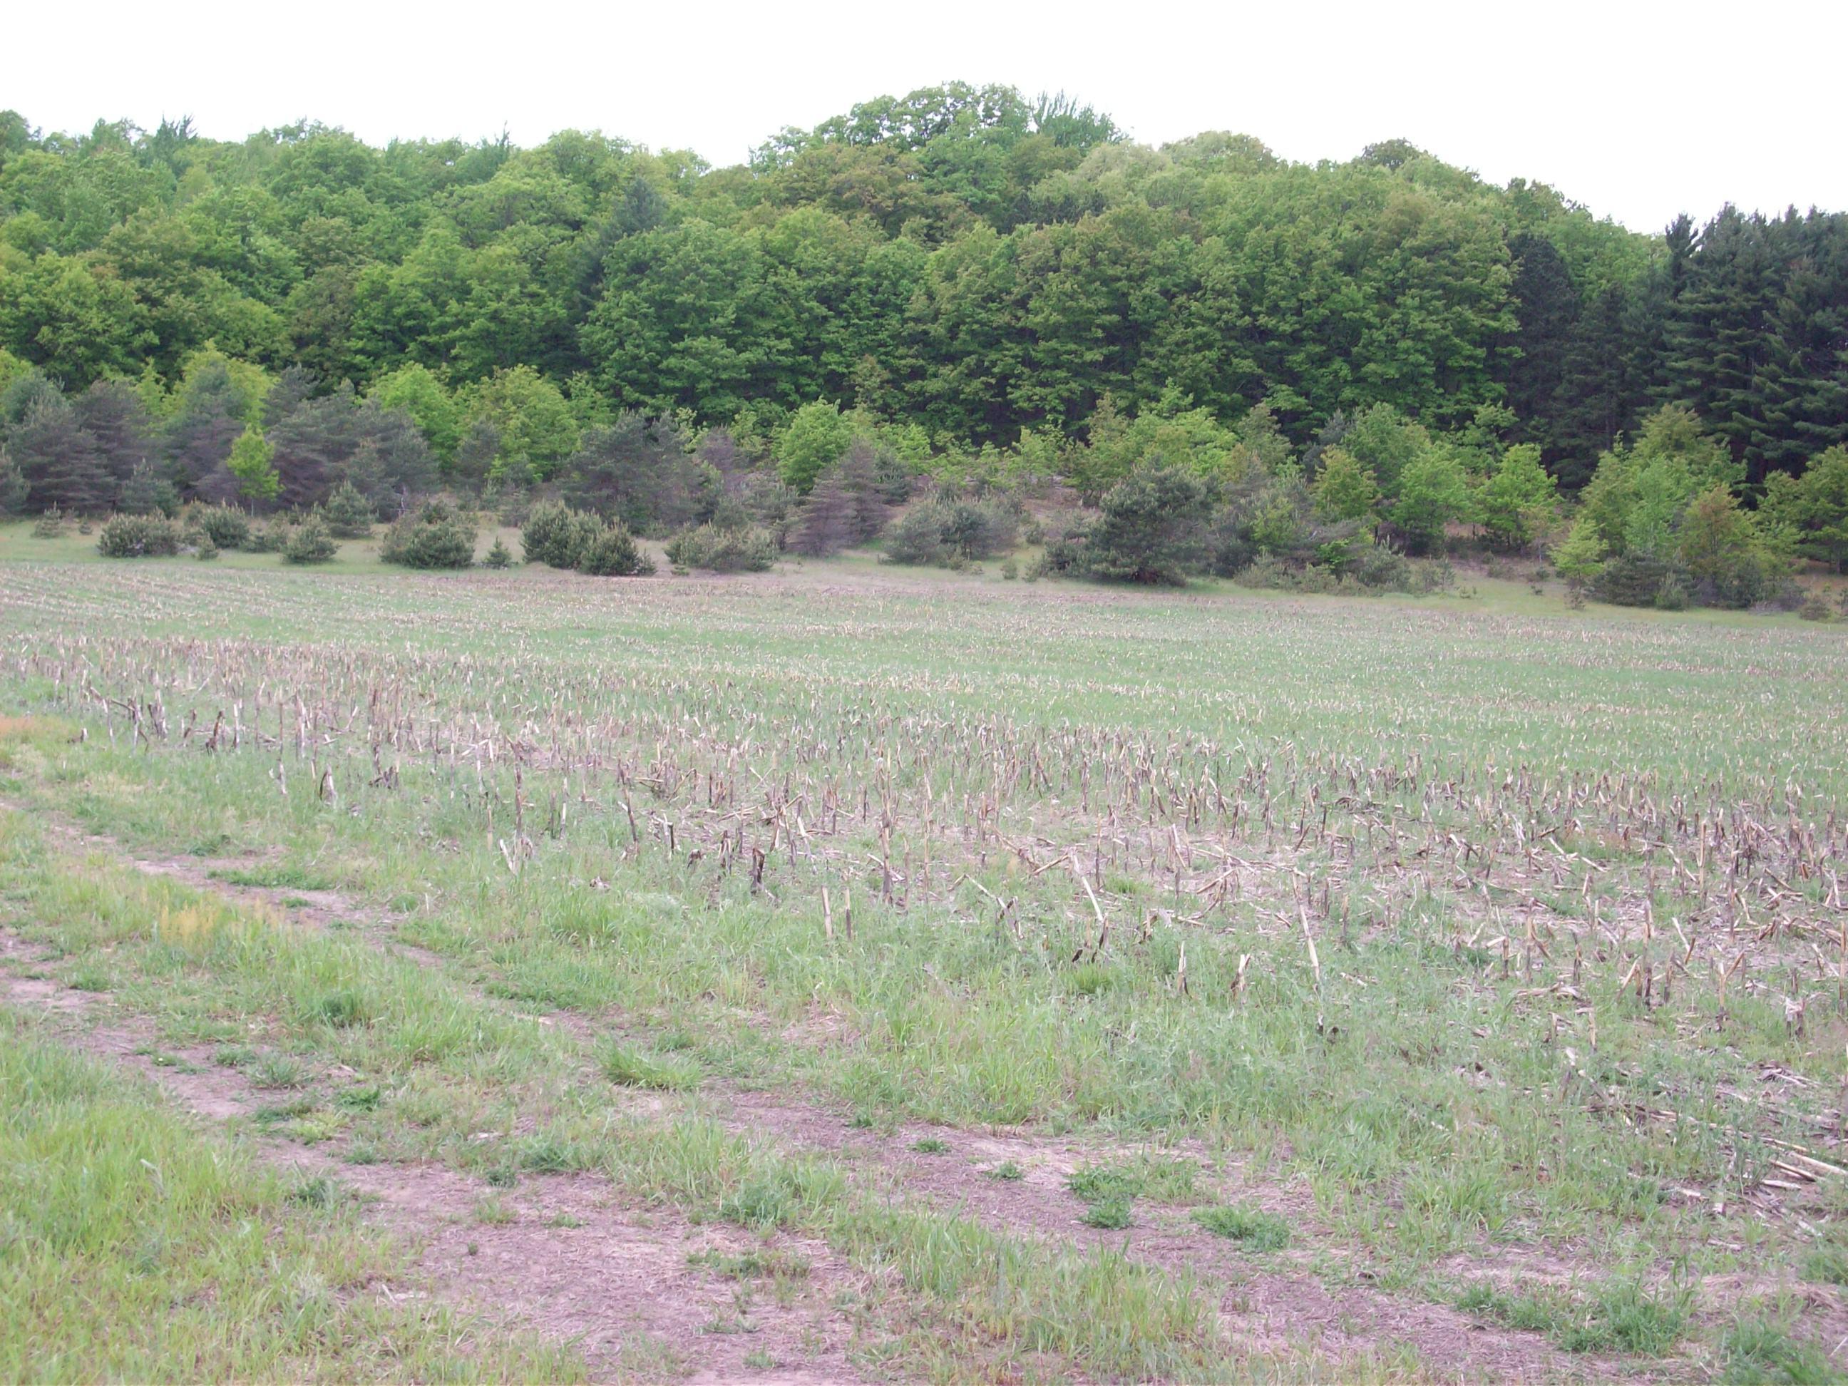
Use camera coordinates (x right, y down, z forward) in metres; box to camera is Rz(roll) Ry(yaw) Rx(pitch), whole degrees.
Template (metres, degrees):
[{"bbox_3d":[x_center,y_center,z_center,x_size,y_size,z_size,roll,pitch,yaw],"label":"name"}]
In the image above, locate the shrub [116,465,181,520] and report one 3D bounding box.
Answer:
[{"bbox_3d":[-21.245,-5.480,79.000,1.650,1.535,1.582,0,4,0],"label":"shrub"}]

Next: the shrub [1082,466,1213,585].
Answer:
[{"bbox_3d":[4.502,-3.369,58.000,2.564,2.339,2.458,0,4,0],"label":"shrub"}]

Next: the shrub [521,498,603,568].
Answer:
[{"bbox_3d":[-8.108,-3.569,64.500,1.786,1.504,1.712,0,4,0],"label":"shrub"}]

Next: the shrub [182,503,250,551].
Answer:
[{"bbox_3d":[-20.634,-4.838,84.000,1.979,1.360,1.821,0,2,0],"label":"shrub"}]

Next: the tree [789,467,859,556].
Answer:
[{"bbox_3d":[-2.453,-4.462,71.000,1.690,2.138,1.620,0,4,0],"label":"tree"}]

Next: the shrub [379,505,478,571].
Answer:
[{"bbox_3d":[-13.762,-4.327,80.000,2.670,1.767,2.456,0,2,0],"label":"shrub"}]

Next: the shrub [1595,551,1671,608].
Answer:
[{"bbox_3d":[18.480,-2.948,75.000,2.024,1.399,1.863,0,2,0],"label":"shrub"}]

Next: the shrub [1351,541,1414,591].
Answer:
[{"bbox_3d":[8.586,-2.380,54.000,1.154,0.918,1.107,0,4,0],"label":"shrub"}]

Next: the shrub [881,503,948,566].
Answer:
[{"bbox_3d":[-0.264,-4.442,81.000,1.829,1.749,1.682,0,2,0],"label":"shrub"}]

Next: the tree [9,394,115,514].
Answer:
[{"bbox_3d":[-27.483,-7.602,92.000,3.341,3.748,3.074,0,2,0],"label":"tree"}]

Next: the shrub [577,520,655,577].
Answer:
[{"bbox_3d":[-6.629,-3.105,62.000,1.626,1.175,1.559,0,4,0],"label":"shrub"}]

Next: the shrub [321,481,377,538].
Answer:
[{"bbox_3d":[-17.141,-5.491,86.000,1.646,1.688,1.514,0,2,0],"label":"shrub"}]

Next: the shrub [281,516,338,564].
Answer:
[{"bbox_3d":[-14.899,-3.698,70.000,1.326,1.156,1.271,0,4,0],"label":"shrub"}]

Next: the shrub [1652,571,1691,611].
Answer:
[{"bbox_3d":[18.937,-2.577,73.000,0.967,1.003,0.890,0,2,0],"label":"shrub"}]

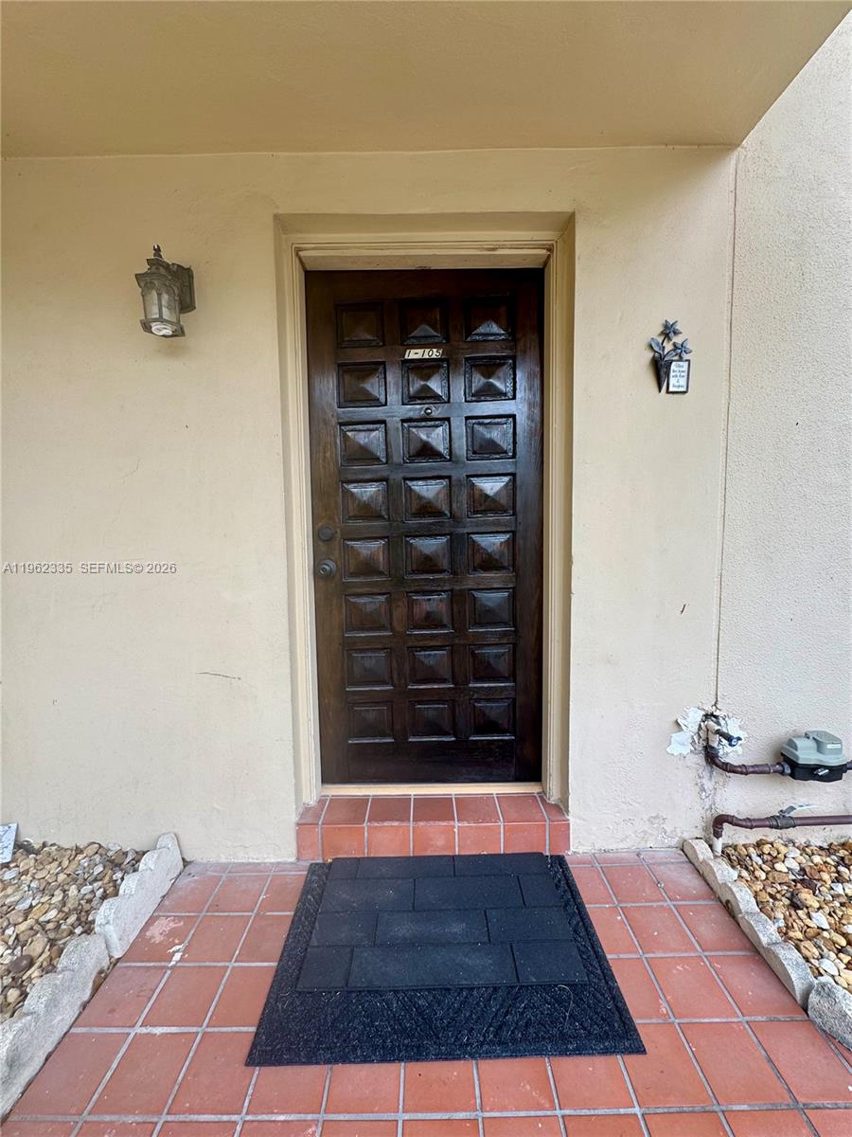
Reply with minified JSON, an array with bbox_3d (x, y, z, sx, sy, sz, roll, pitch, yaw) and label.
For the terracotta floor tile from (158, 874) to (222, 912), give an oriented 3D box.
[{"bbox_3d":[-0.789,1.093,1.539,0.153,0.013,0.155,-1,6,0],"label":"terracotta floor tile"}]

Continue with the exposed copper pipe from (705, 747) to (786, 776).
[{"bbox_3d":[1.121,0.676,1.611,0.270,0.092,0.060,-2,6,0],"label":"exposed copper pipe"}]

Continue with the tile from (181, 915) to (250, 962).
[{"bbox_3d":[-0.625,1.105,1.368,0.154,0.014,0.156,-1,5,0],"label":"tile"}]

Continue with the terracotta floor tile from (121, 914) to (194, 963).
[{"bbox_3d":[-0.809,1.139,1.405,0.156,0.014,0.159,-2,6,0],"label":"terracotta floor tile"}]

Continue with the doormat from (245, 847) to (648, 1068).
[{"bbox_3d":[0.045,1.074,1.351,0.914,0.022,0.620,-1,6,0],"label":"doormat"}]

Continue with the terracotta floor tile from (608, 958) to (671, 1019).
[{"bbox_3d":[0.522,1.095,1.198,0.154,0.014,0.156,-1,5,0],"label":"terracotta floor tile"}]

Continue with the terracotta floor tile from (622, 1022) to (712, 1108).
[{"bbox_3d":[0.522,1.111,1.030,0.154,0.014,0.156,-1,5,0],"label":"terracotta floor tile"}]

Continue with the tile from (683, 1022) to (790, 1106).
[{"bbox_3d":[0.686,1.107,1.033,0.154,0.014,0.156,-1,5,0],"label":"tile"}]

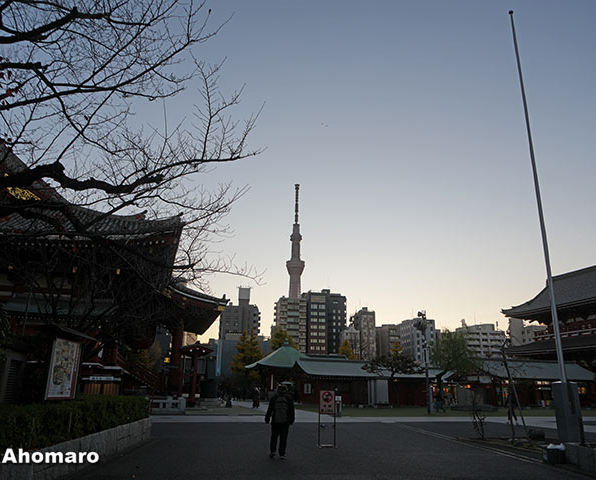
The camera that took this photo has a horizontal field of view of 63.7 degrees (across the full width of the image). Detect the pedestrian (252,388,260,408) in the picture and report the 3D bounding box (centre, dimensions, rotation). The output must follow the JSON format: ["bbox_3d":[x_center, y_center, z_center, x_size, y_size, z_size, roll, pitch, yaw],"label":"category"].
[{"bbox_3d":[-3.225,12.328,37.747,0.550,1.670,0.420,1,-17,0],"label":"pedestrian"}]

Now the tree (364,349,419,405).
[{"bbox_3d":[8.529,12.426,43.783,5.000,5.300,4.600,1,-17,0],"label":"tree"}]

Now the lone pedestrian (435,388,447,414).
[{"bbox_3d":[10.756,12.223,36.550,0.550,1.690,0.600,1,-17,0],"label":"lone pedestrian"}]

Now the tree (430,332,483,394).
[{"bbox_3d":[14.161,11.528,43.020,4.700,6.900,4.500,1,-17,0],"label":"tree"}]

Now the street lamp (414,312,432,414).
[{"bbox_3d":[9.345,9.079,35.887,1.100,7.350,0.850,1,-17,0],"label":"street lamp"}]

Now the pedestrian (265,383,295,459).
[{"bbox_3d":[-0.411,4.359,11.650,0.660,1.690,0.480,2,-17,-2],"label":"pedestrian"}]

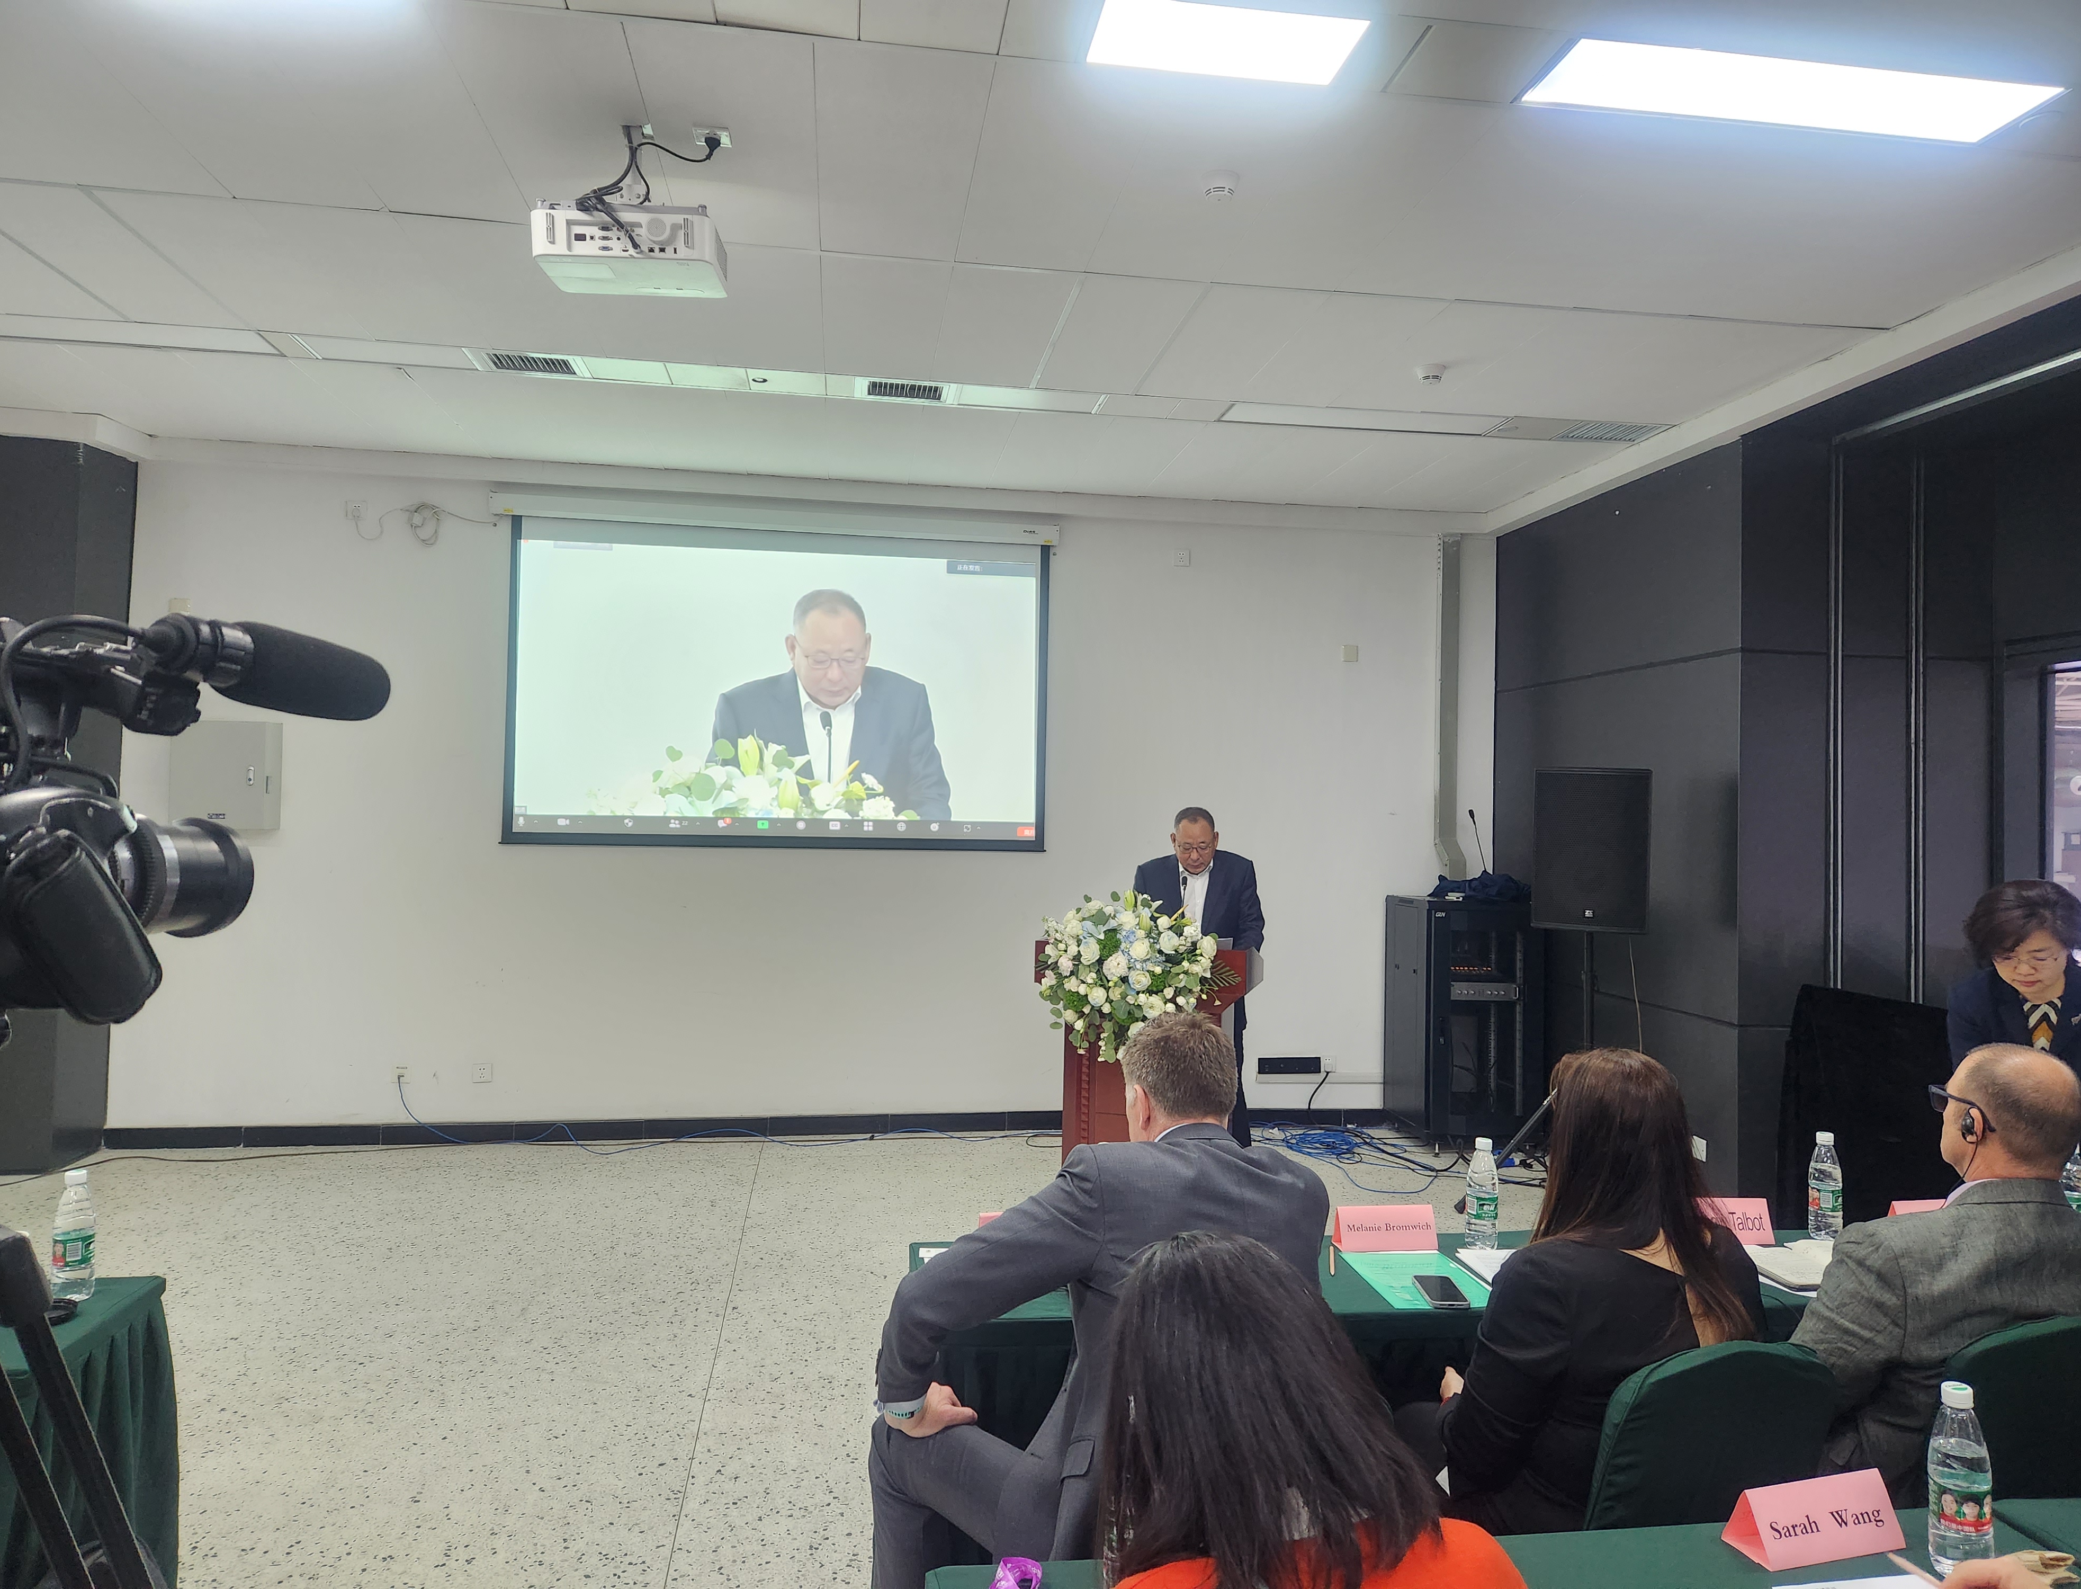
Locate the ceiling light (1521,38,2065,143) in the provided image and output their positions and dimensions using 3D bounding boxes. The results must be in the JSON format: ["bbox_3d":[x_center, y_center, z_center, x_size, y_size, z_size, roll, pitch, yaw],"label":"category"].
[{"bbox_3d":[1.708,-1.603,3.204,1.195,0.050,0.295,1,-1,-8],"label":"ceiling light"}]

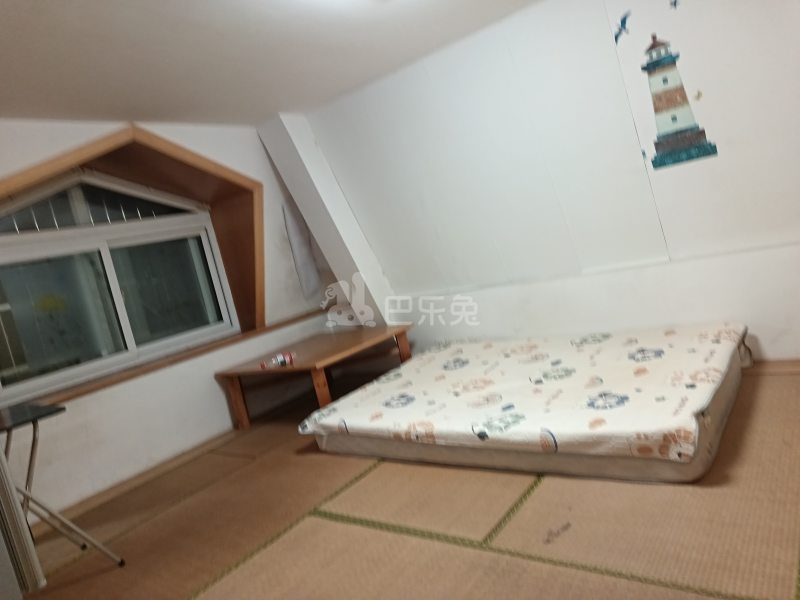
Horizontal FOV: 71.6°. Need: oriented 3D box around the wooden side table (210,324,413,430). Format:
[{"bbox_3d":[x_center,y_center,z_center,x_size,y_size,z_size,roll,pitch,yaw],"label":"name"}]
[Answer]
[{"bbox_3d":[-0.569,0.570,4.100,1.050,0.450,1.010,-8,8,39],"label":"wooden side table"}]

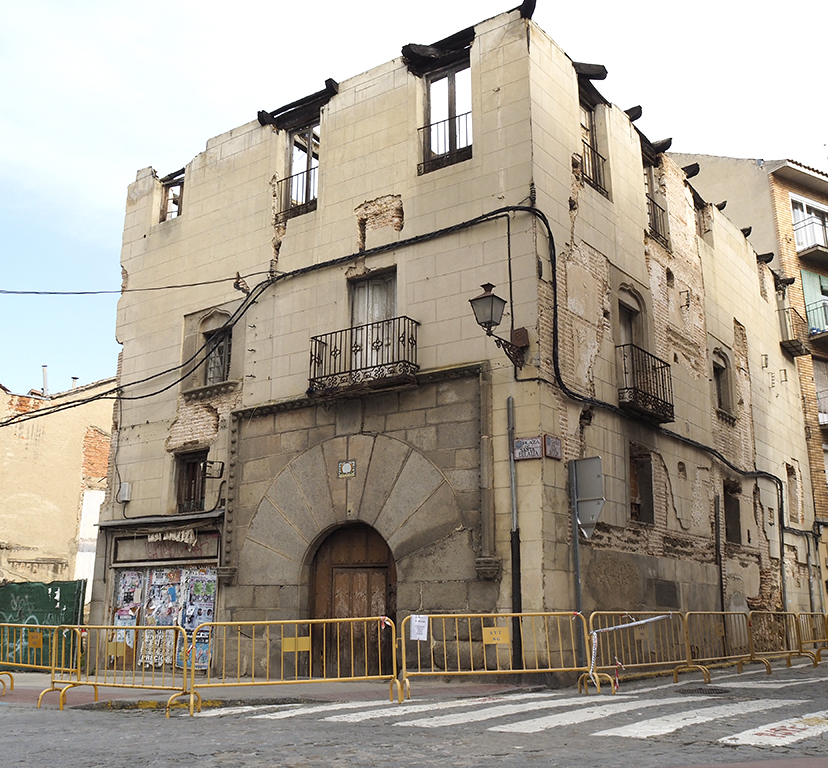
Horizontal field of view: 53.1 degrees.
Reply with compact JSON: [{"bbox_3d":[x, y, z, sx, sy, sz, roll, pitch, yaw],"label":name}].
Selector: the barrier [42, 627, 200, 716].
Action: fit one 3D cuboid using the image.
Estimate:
[{"bbox_3d":[-3.891,3.724,10.908,2.480,1.040,0.550,-9,-18,29],"label":"barrier"}]

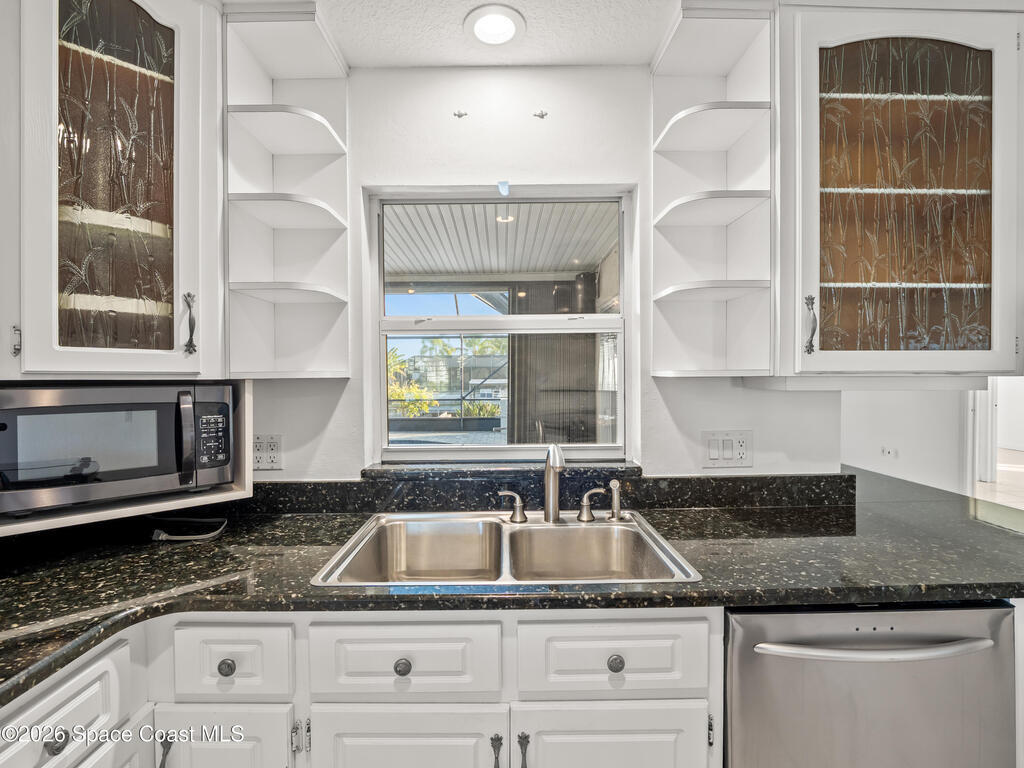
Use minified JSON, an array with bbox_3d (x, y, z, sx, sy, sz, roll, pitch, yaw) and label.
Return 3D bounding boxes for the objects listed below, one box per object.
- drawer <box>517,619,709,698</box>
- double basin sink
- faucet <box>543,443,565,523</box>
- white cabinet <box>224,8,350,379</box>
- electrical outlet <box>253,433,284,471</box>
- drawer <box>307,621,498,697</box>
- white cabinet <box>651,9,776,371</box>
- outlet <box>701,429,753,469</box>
[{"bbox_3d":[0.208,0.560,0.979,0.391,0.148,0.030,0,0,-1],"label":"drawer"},{"bbox_3d":[-0.008,0.520,1.291,0.856,0.194,0.522,0,1,0],"label":"double basin sink"},{"bbox_3d":[0.122,0.296,1.377,0.046,0.255,0.221,0,1,0],"label":"faucet"},{"bbox_3d":[-0.667,-0.521,1.431,0.267,1.011,0.274,0,1,0],"label":"white cabinet"},{"bbox_3d":[-0.818,0.228,1.573,0.105,0.124,0.014,0,1,0],"label":"electrical outlet"},{"bbox_3d":[-0.225,0.586,1.004,0.406,0.167,0.049,0,1,0],"label":"drawer"},{"bbox_3d":[0.596,-0.529,1.442,0.263,1.011,0.274,0,1,0],"label":"white cabinet"},{"bbox_3d":[0.725,0.220,1.586,0.172,0.130,0.014,0,1,0],"label":"outlet"}]

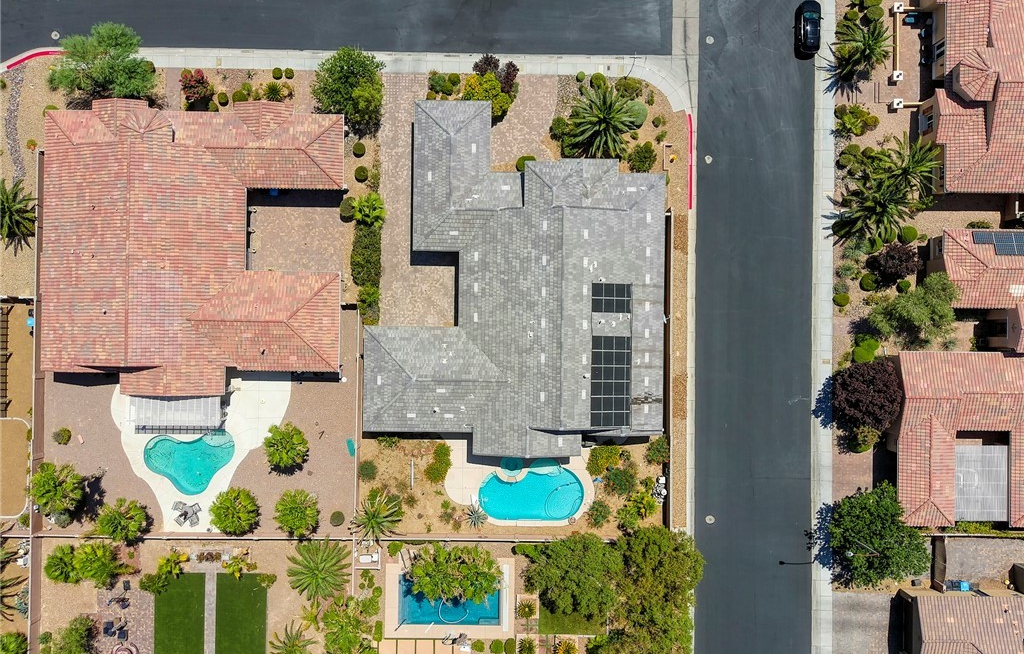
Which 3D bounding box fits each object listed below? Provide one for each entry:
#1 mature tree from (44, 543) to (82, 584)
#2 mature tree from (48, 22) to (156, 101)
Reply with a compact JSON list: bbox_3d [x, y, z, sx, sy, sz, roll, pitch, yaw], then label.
[{"bbox_3d":[-39.514,20.841,67.897,3.140,2.600,3.420,0,91,0],"label":"mature tree"},{"bbox_3d":[-34.700,-22.370,65.640,9.220,5.730,6.030,0,90,0],"label":"mature tree"}]

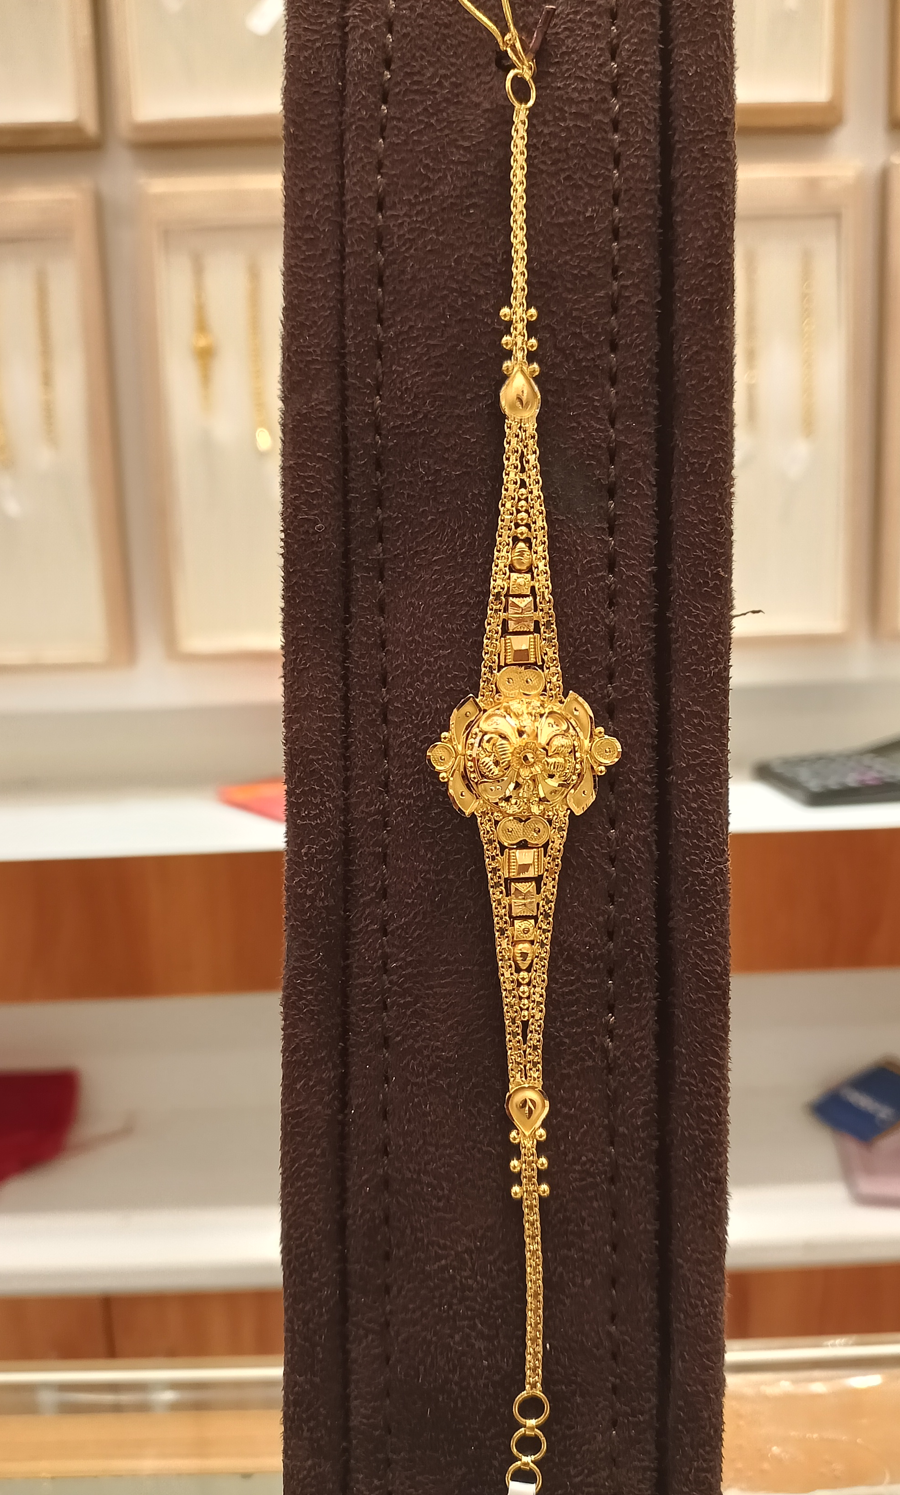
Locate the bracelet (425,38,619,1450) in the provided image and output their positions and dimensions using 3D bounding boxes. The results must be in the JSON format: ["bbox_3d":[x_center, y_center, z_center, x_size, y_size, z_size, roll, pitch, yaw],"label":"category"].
[{"bbox_3d":[0.010,-0.001,0.152,0.025,0.198,0.009,-1,2,0],"label":"bracelet"}]

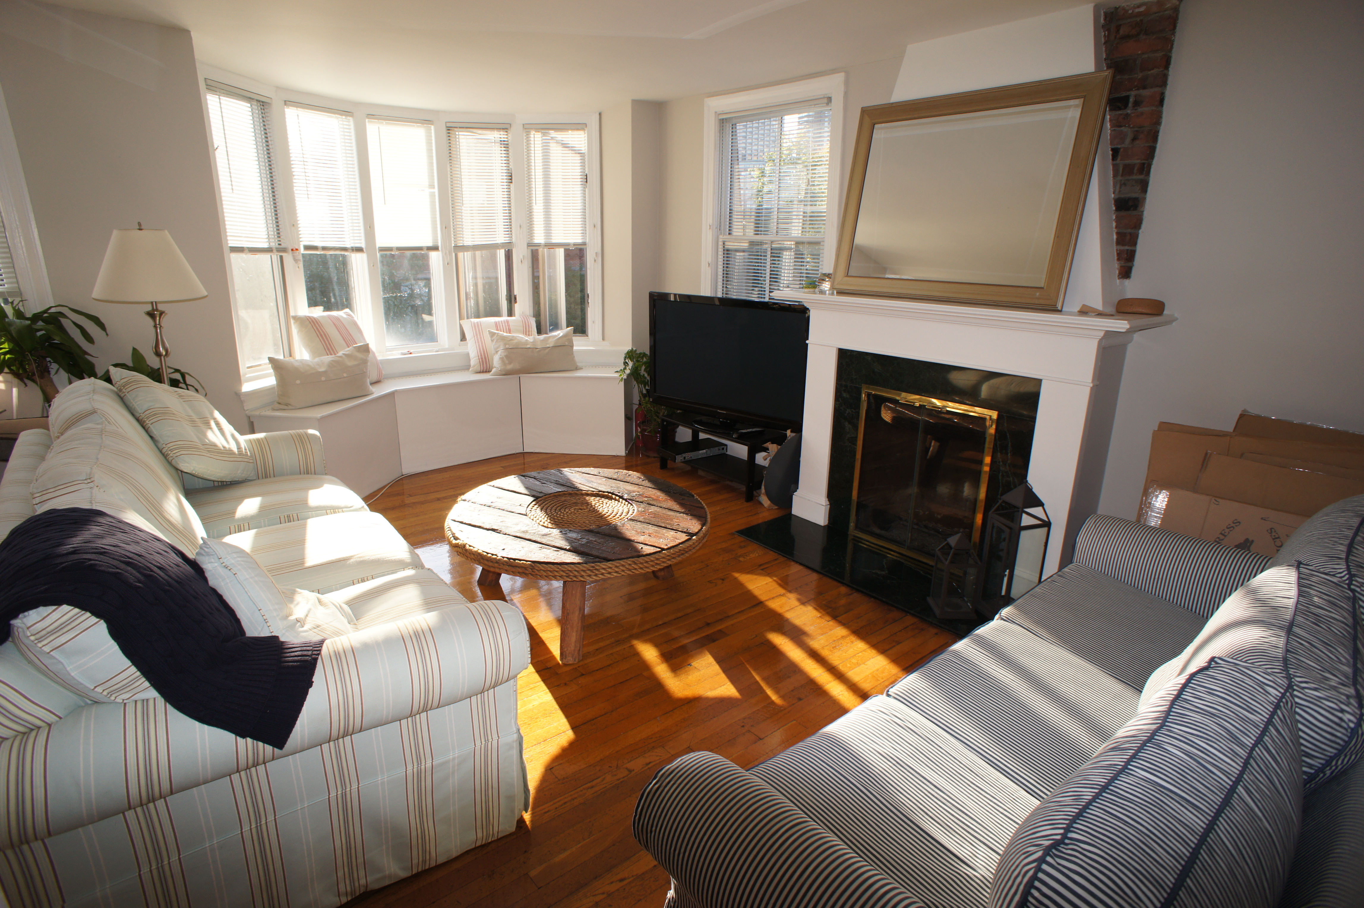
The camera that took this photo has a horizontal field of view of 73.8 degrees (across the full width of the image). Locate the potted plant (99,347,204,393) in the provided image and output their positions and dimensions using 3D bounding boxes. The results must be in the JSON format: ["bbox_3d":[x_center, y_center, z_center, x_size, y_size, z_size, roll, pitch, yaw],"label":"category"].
[{"bbox_3d":[-2.243,-0.284,3.841,0.420,0.340,0.380,-14,22,-42],"label":"potted plant"}]

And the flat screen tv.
[{"bbox_3d":[0.246,-0.529,5.216,1.090,0.710,0.200,13,20,37],"label":"flat screen tv"}]

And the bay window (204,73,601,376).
[{"bbox_3d":[-1.421,-1.310,5.267,0.550,1.450,2.280,16,22,42],"label":"bay window"}]

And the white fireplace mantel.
[{"bbox_3d":[1.060,-0.083,3.957,0.394,1.150,1.790,-10,19,-34],"label":"white fireplace mantel"}]

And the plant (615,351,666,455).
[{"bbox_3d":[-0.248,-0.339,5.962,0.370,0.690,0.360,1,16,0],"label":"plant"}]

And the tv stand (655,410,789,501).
[{"bbox_3d":[0.220,-0.001,5.330,0.323,0.344,0.872,-10,19,-34],"label":"tv stand"}]

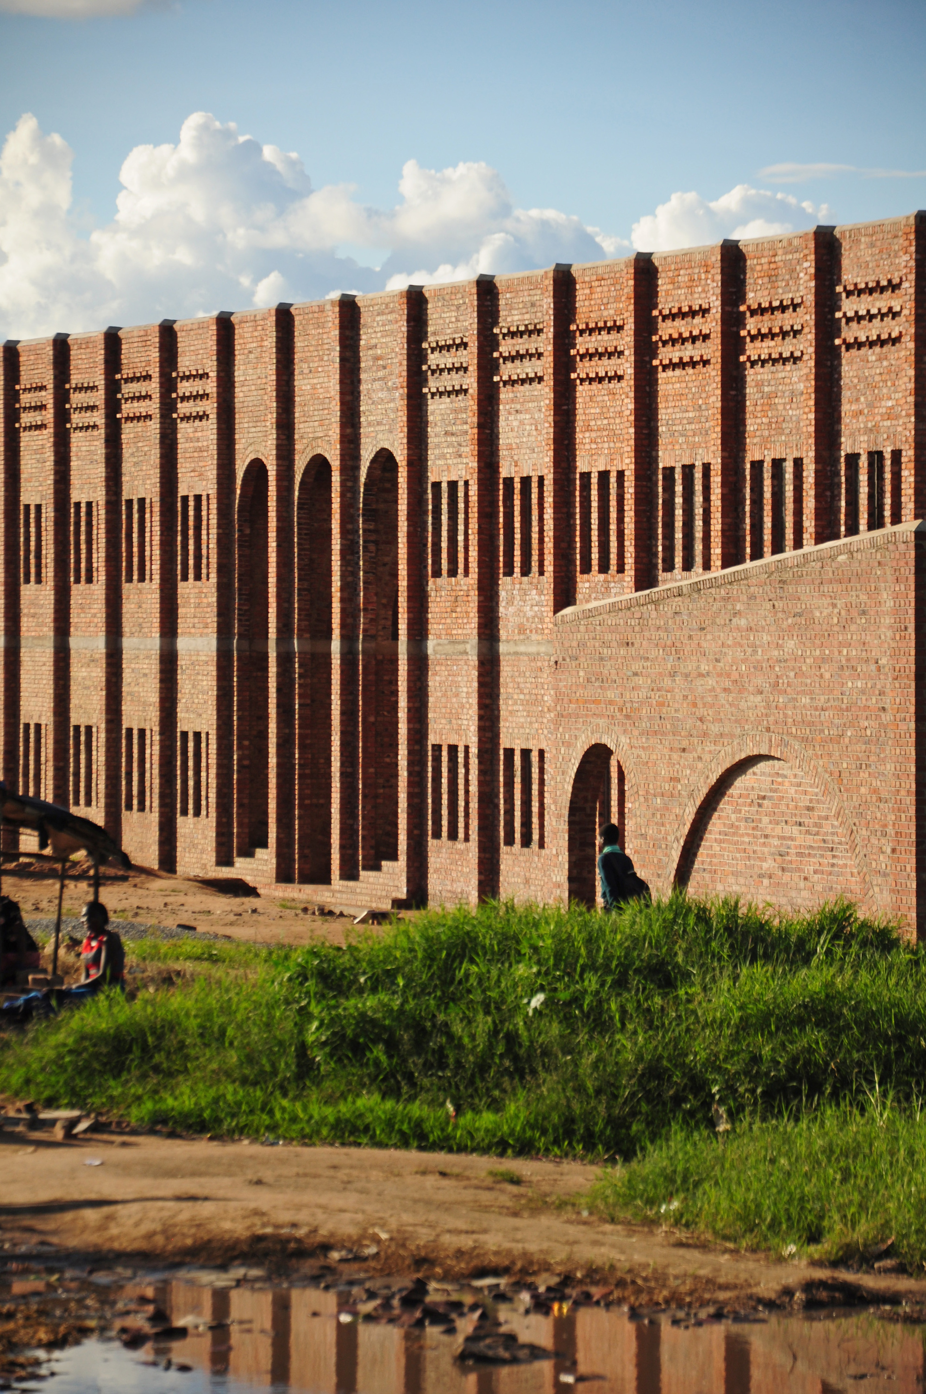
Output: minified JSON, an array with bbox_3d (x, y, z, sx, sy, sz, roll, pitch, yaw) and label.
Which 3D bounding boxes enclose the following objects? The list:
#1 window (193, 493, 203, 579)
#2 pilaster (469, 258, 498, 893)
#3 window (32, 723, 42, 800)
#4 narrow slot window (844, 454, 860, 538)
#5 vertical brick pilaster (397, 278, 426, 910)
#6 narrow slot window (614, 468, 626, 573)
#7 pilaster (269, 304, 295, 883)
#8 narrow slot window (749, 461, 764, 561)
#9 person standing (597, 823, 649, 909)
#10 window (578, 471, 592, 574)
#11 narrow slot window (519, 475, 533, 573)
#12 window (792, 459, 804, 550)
[{"bbox_3d":[-4.534,-2.762,105.387,0.150,1.506,0.430,0,1,-21],"label":"window"},{"bbox_3d":[0.260,-1.409,86.150,0.222,9.033,0.345,0,1,-21],"label":"pilaster"},{"bbox_3d":[-7.661,1.220,110.936,0.200,1.440,0.445,0,1,-21],"label":"window"},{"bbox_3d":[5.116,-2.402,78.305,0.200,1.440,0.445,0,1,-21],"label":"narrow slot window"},{"bbox_3d":[-0.761,-1.460,88.768,0.222,9.006,0.345,0,1,-21],"label":"vertical brick pilaster"},{"bbox_3d":[2.339,-2.458,85.385,0.200,1.449,0.445,0,1,-21],"label":"narrow slot window"},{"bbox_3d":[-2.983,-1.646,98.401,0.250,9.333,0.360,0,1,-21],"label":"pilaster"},{"bbox_3d":[4.019,-2.434,81.101,0.200,1.440,0.445,0,1,-21],"label":"narrow slot window"},{"bbox_3d":[1.644,2.125,62.010,0.500,1.670,0.480,0,1,21],"label":"person standing"},{"bbox_3d":[1.839,-2.481,86.661,0.200,1.450,0.445,0,1,-21],"label":"window"},{"bbox_3d":[0.948,-2.380,84.840,0.120,1.395,0.419,0,1,-21],"label":"narrow slot window"},{"bbox_3d":[4.511,-2.416,79.847,0.150,1.450,0.430,0,1,-21],"label":"window"}]

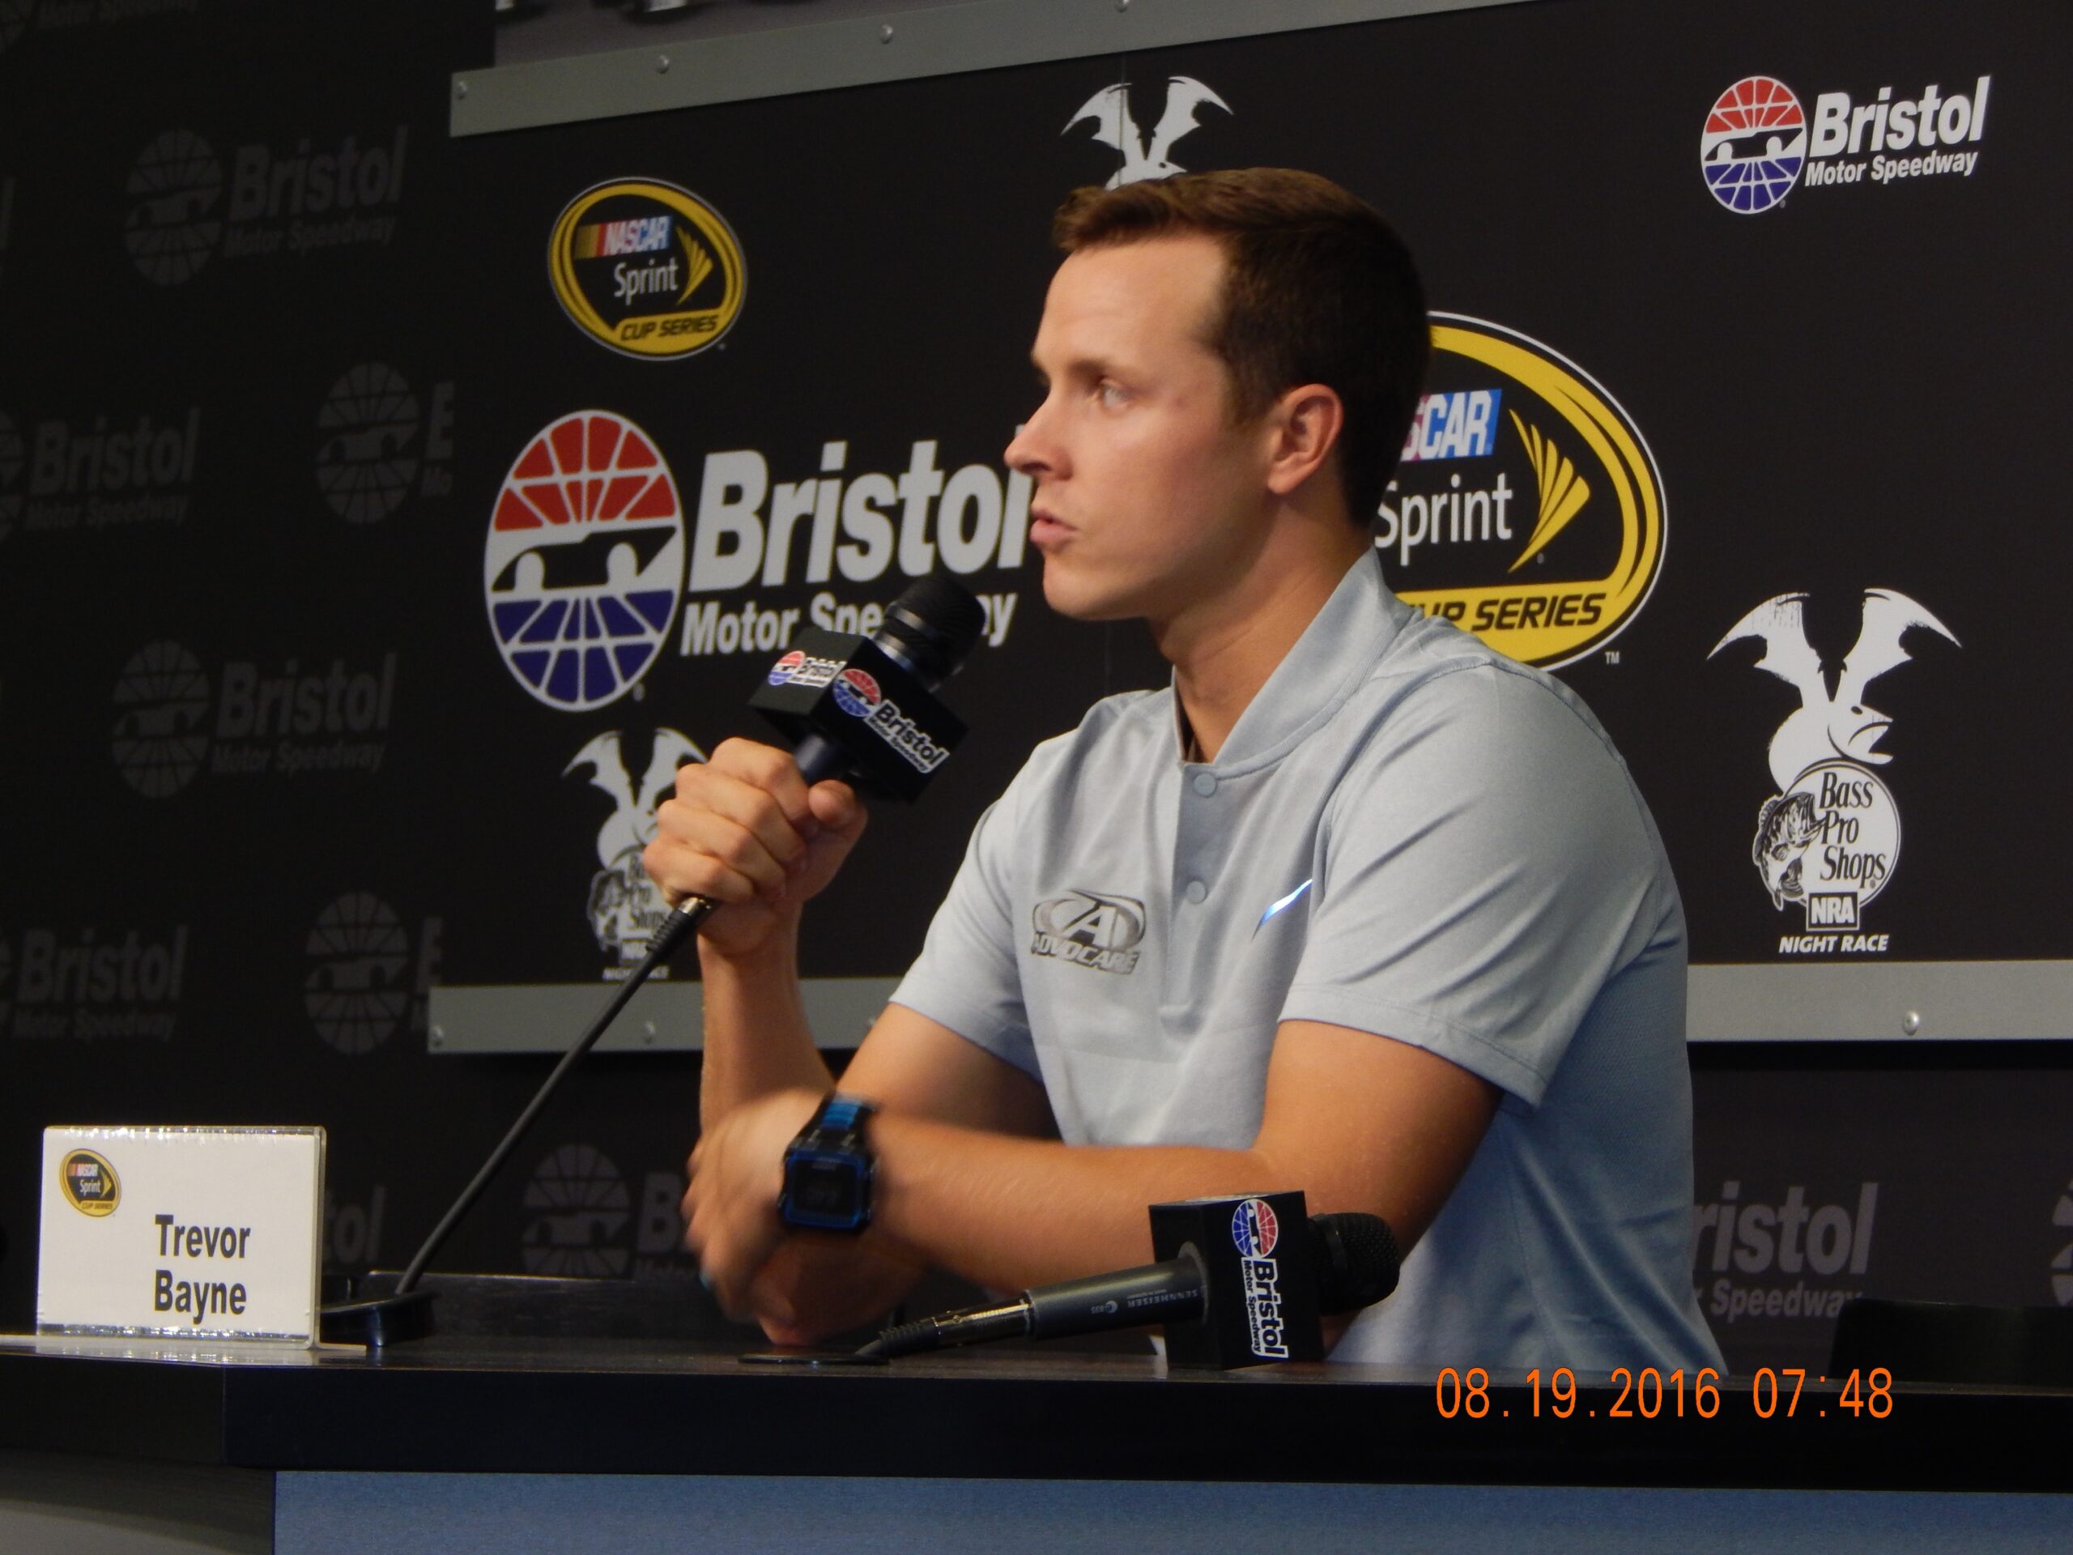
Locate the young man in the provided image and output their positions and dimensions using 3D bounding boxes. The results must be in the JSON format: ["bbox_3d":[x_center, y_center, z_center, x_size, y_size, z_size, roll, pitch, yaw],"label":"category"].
[{"bbox_3d":[0.030,0.346,6.352,0.660,1.330,0.530,3,-3,-37],"label":"young man"}]

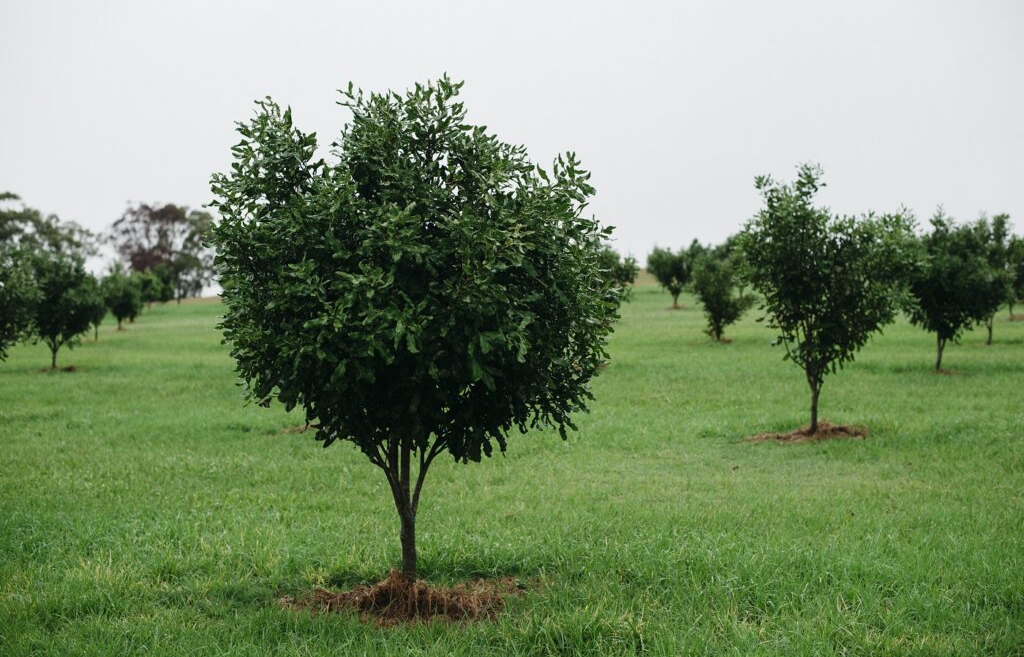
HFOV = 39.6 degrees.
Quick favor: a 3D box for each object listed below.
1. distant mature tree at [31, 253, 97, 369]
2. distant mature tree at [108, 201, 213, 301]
[{"bbox_3d":[-8.243,-0.329,26.000,1.281,2.122,1.281,0,2,0],"label":"distant mature tree"},{"bbox_3d":[-27.626,-5.990,112.000,8.670,7.882,7.803,0,2,0],"label":"distant mature tree"}]

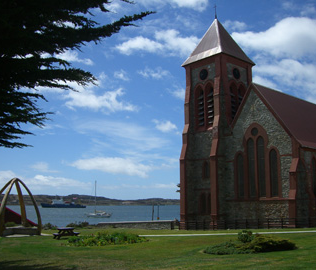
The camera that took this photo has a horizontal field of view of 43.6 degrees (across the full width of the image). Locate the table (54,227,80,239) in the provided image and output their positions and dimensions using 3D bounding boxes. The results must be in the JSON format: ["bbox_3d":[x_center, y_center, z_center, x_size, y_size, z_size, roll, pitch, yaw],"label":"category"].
[{"bbox_3d":[-6.912,7.398,29.661,1.550,0.760,1.680,6,-11,-30],"label":"table"}]

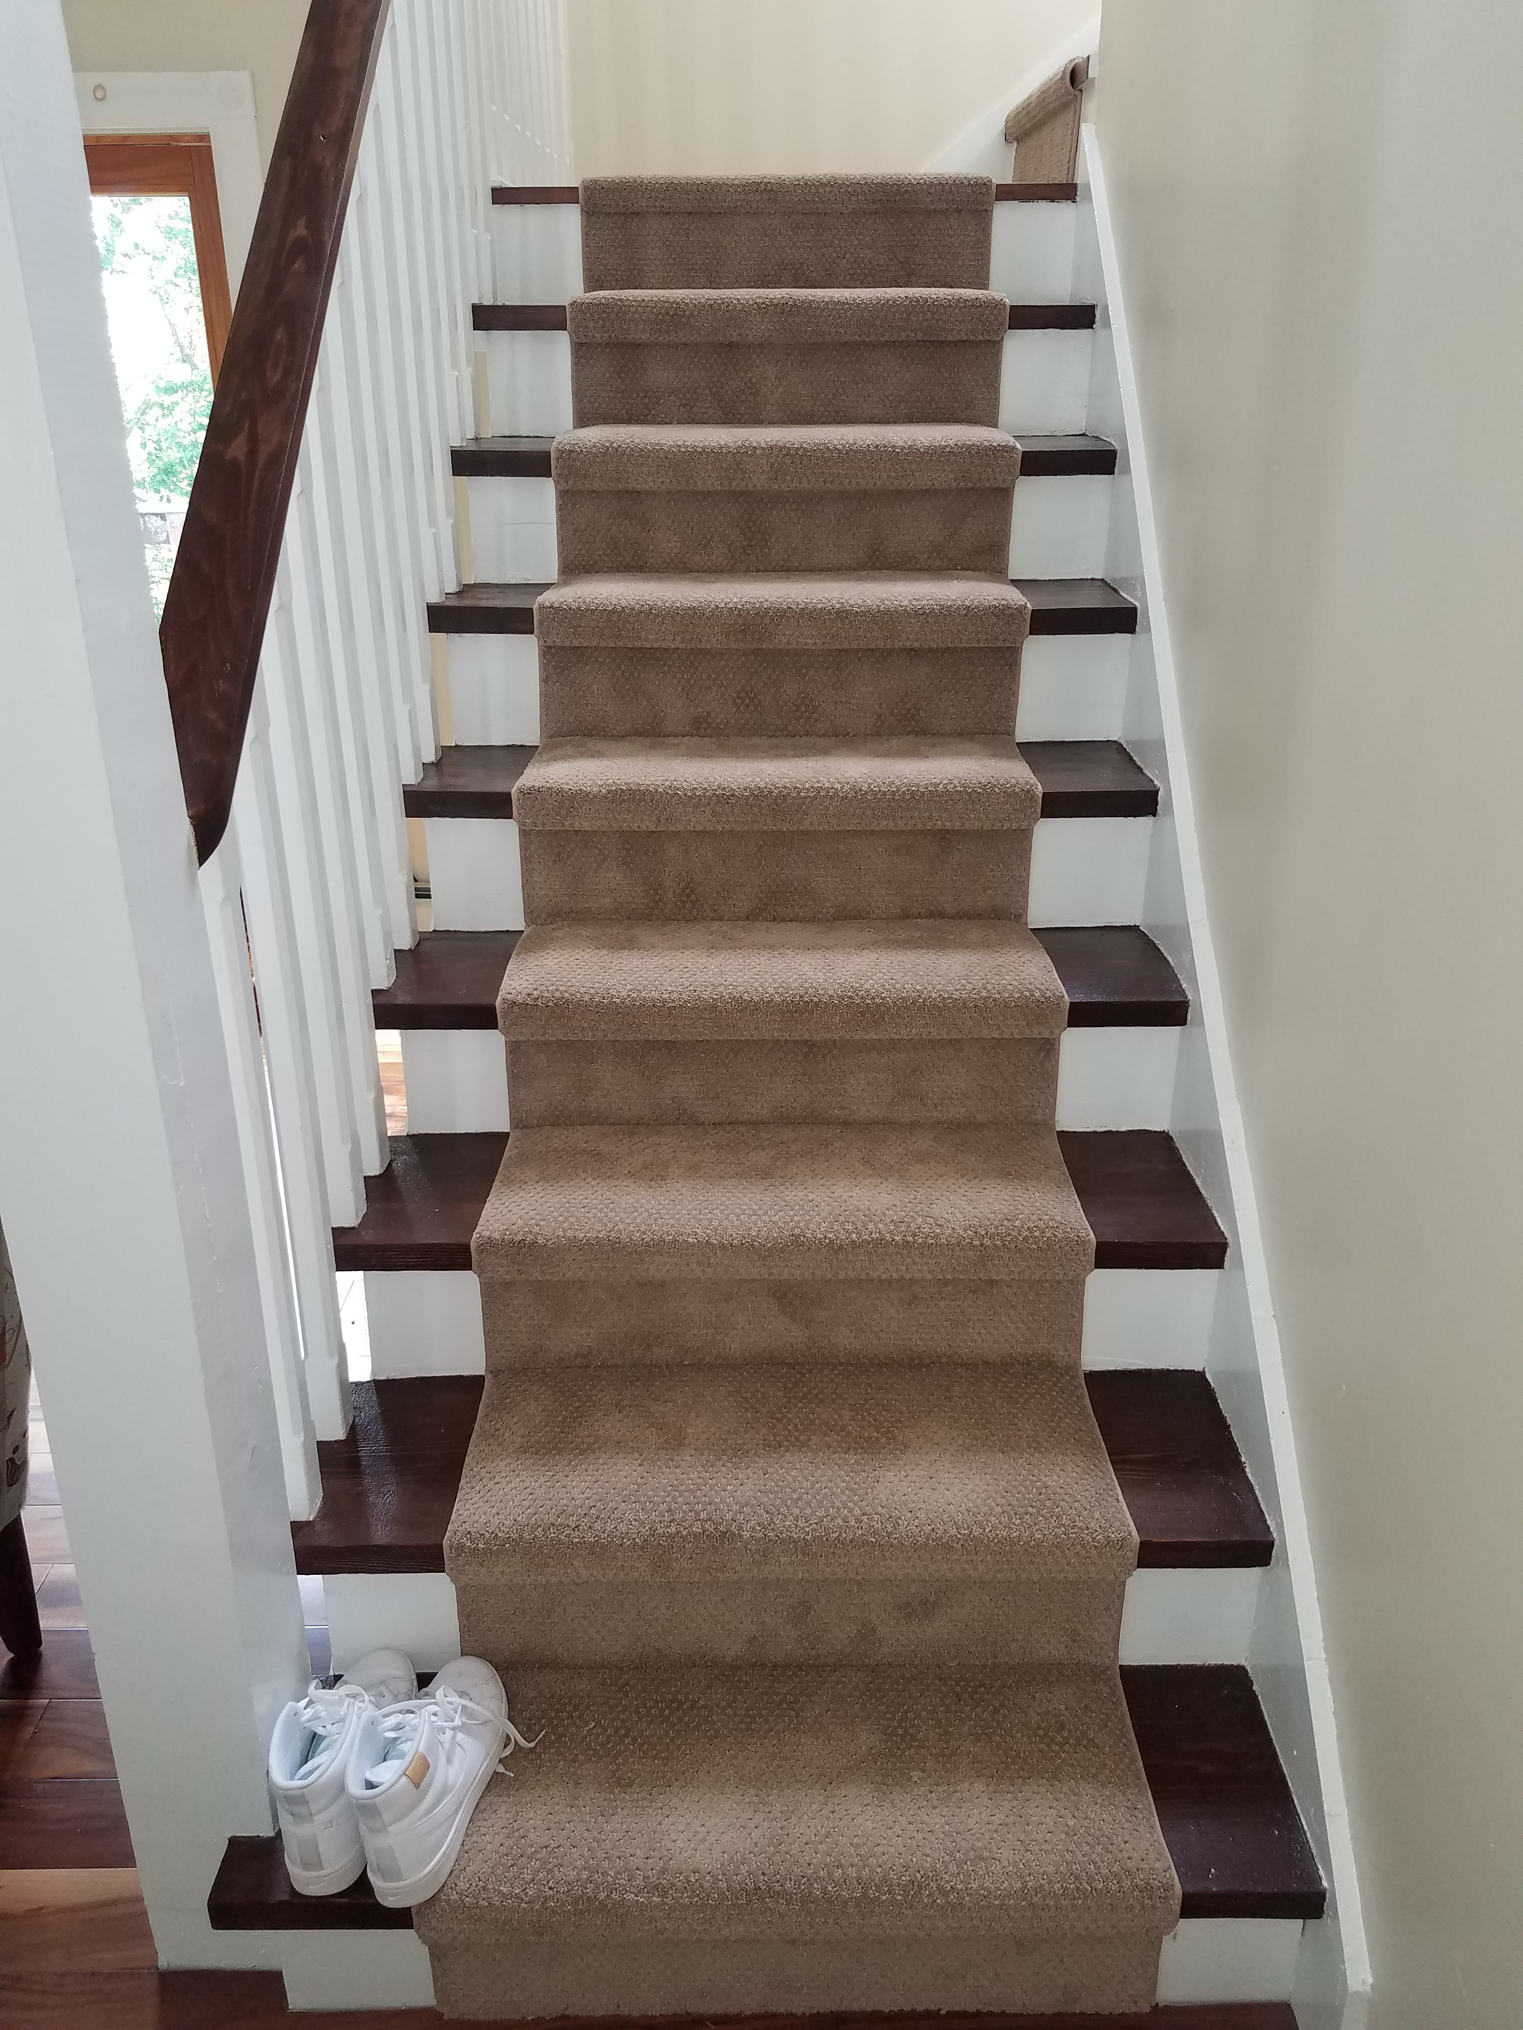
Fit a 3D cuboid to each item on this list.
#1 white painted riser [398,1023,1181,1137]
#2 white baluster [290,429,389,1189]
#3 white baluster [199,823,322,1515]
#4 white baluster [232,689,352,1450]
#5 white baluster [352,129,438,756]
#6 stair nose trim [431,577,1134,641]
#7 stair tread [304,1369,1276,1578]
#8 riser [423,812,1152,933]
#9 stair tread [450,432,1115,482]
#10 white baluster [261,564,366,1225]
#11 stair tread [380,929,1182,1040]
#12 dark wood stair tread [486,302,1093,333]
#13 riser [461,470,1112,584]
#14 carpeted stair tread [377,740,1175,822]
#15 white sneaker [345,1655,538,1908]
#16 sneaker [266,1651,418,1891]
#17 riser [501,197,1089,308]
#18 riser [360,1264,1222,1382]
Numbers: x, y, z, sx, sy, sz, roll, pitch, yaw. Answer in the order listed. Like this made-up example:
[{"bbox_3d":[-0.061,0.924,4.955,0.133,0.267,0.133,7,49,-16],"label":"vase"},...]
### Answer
[{"bbox_3d":[0.032,0.074,1.881,0.960,0.158,0.019,0,23,1],"label":"white painted riser"},{"bbox_3d":[-0.479,-0.207,1.712,0.034,0.871,0.034,0,24,0],"label":"white baluster"},{"bbox_3d":[-0.494,0.174,1.492,0.041,0.775,0.041,0,23,-1],"label":"white baluster"},{"bbox_3d":[-0.469,0.071,1.517,0.031,0.839,0.035,0,23,1],"label":"white baluster"},{"bbox_3d":[-0.477,-0.760,1.995,0.034,0.867,0.034,0,24,0],"label":"white baluster"},{"bbox_3d":[0.025,-0.613,2.284,1.015,0.040,0.275,0,24,0],"label":"stair nose trim"},{"bbox_3d":[0.023,0.487,1.651,0.975,0.036,0.263,0,23,1],"label":"stair tread"},{"bbox_3d":[0.033,-0.197,2.024,0.960,0.158,0.019,0,23,1],"label":"riser"},{"bbox_3d":[0.031,-0.866,2.363,0.975,0.036,0.263,0,23,1],"label":"stair tread"},{"bbox_3d":[-0.492,-0.116,1.653,0.041,0.775,0.041,0,23,-1],"label":"white baluster"},{"bbox_3d":[0.016,-0.055,2.031,1.052,0.036,0.278,0,23,-1],"label":"stair tread"},{"bbox_3d":[0.027,-1.177,2.576,1.015,0.035,0.269,0,24,0],"label":"dark wood stair tread"},{"bbox_3d":[0.038,-0.763,2.381,0.991,0.164,0.024,0,24,0],"label":"riser"},{"bbox_3d":[0.024,-0.334,2.138,1.015,0.040,0.275,0,24,0],"label":"carpeted stair tread"},{"bbox_3d":[-0.319,0.715,1.515,0.106,0.132,0.272,2,24,4],"label":"white sneaker"},{"bbox_3d":[-0.415,0.715,1.535,0.098,0.152,0.263,1,23,3],"label":"sneaker"},{"bbox_3d":[0.042,-1.350,2.730,1.027,0.174,0.020,0,23,-1],"label":"riser"},{"bbox_3d":[0.035,0.363,1.828,1.007,0.167,0.020,0,23,-1],"label":"riser"}]

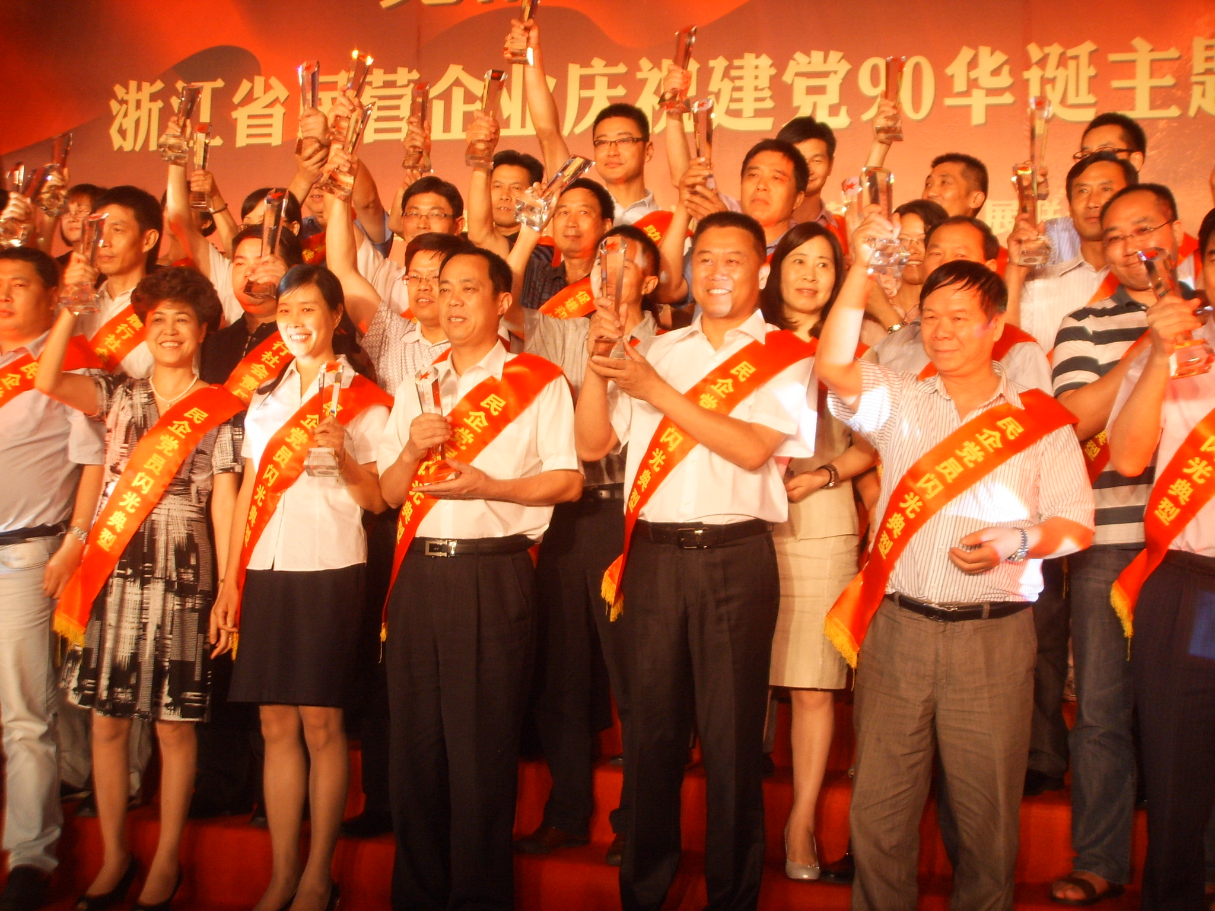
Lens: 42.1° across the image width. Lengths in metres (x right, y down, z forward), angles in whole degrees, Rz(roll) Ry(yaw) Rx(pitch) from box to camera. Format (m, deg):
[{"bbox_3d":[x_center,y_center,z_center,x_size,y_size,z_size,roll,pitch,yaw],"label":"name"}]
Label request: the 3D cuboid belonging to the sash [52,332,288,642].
[{"bbox_3d":[-1.121,0.111,4.040,0.520,0.720,0.280,2,-3,6],"label":"sash"}]

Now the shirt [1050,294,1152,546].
[{"bbox_3d":[1.291,-0.098,3.820,0.460,0.640,0.280,2,-2,15],"label":"shirt"}]

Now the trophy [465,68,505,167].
[{"bbox_3d":[-0.340,-0.936,4.400,0.078,0.260,0.068,11,-3,-6],"label":"trophy"}]

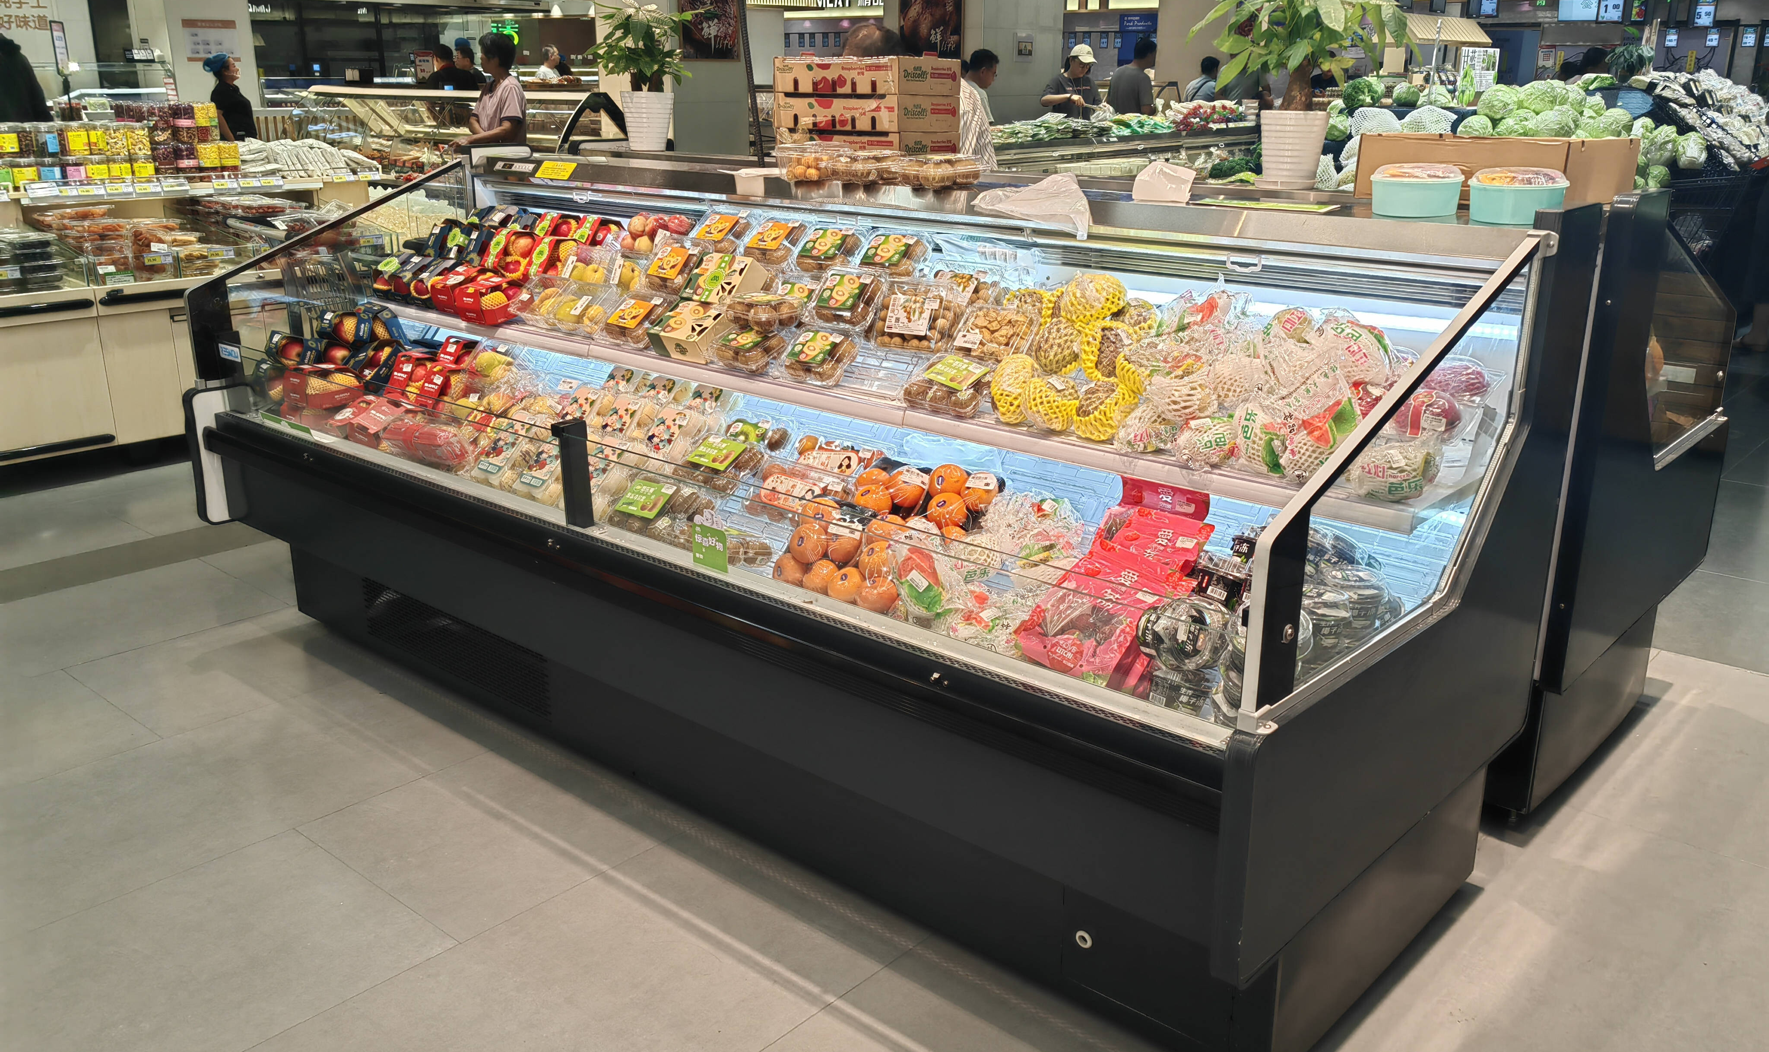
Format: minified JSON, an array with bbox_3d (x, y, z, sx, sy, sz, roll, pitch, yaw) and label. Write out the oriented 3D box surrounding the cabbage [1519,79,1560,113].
[{"bbox_3d":[3.405,-2.222,7.152,0.215,0.190,0.210,8,19,23],"label":"cabbage"}]

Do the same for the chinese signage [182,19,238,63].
[{"bbox_3d":[-7.239,-5.217,14.842,0.578,0.437,0.020,-14,23,-39],"label":"chinese signage"}]

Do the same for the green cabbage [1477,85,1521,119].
[{"bbox_3d":[3.120,-2.152,7.000,0.215,0.180,0.210,8,19,22],"label":"green cabbage"}]

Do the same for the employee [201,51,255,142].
[{"bbox_3d":[-4.639,-2.564,10.015,0.360,1.658,0.460,-4,18,-14],"label":"employee"}]

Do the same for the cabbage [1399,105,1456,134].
[{"bbox_3d":[2.601,-1.930,6.600,0.250,0.200,0.230,7,18,20],"label":"cabbage"}]

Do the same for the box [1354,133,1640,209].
[{"bbox_3d":[1.253,-0.730,2.809,0.396,0.118,0.450,16,23,40],"label":"box"}]

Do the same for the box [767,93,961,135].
[{"bbox_3d":[-0.043,-1.118,3.733,0.400,0.091,0.300,12,21,32],"label":"box"}]

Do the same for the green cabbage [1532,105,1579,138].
[{"bbox_3d":[3.334,-2.007,6.850,0.220,0.175,0.210,8,19,24],"label":"green cabbage"}]

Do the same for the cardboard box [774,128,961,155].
[{"bbox_3d":[-0.049,-1.042,3.805,0.448,0.097,0.253,15,23,39],"label":"cardboard box"}]

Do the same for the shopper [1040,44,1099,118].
[{"bbox_3d":[1.159,-2.211,8.946,0.520,1.722,0.420,-16,24,-42],"label":"shopper"}]

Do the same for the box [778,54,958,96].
[{"bbox_3d":[-0.042,-1.204,3.693,0.393,0.095,0.301,12,20,32],"label":"box"}]

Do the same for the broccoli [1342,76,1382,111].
[{"bbox_3d":[2.284,-2.069,6.600,0.190,0.165,0.180,6,18,17],"label":"broccoli"}]

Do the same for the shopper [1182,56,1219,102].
[{"bbox_3d":[2.652,-3.099,11.809,0.360,1.725,0.500,-14,22,-38],"label":"shopper"}]

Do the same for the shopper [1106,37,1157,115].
[{"bbox_3d":[1.615,-2.356,9.319,0.360,1.780,0.500,-12,21,-33],"label":"shopper"}]

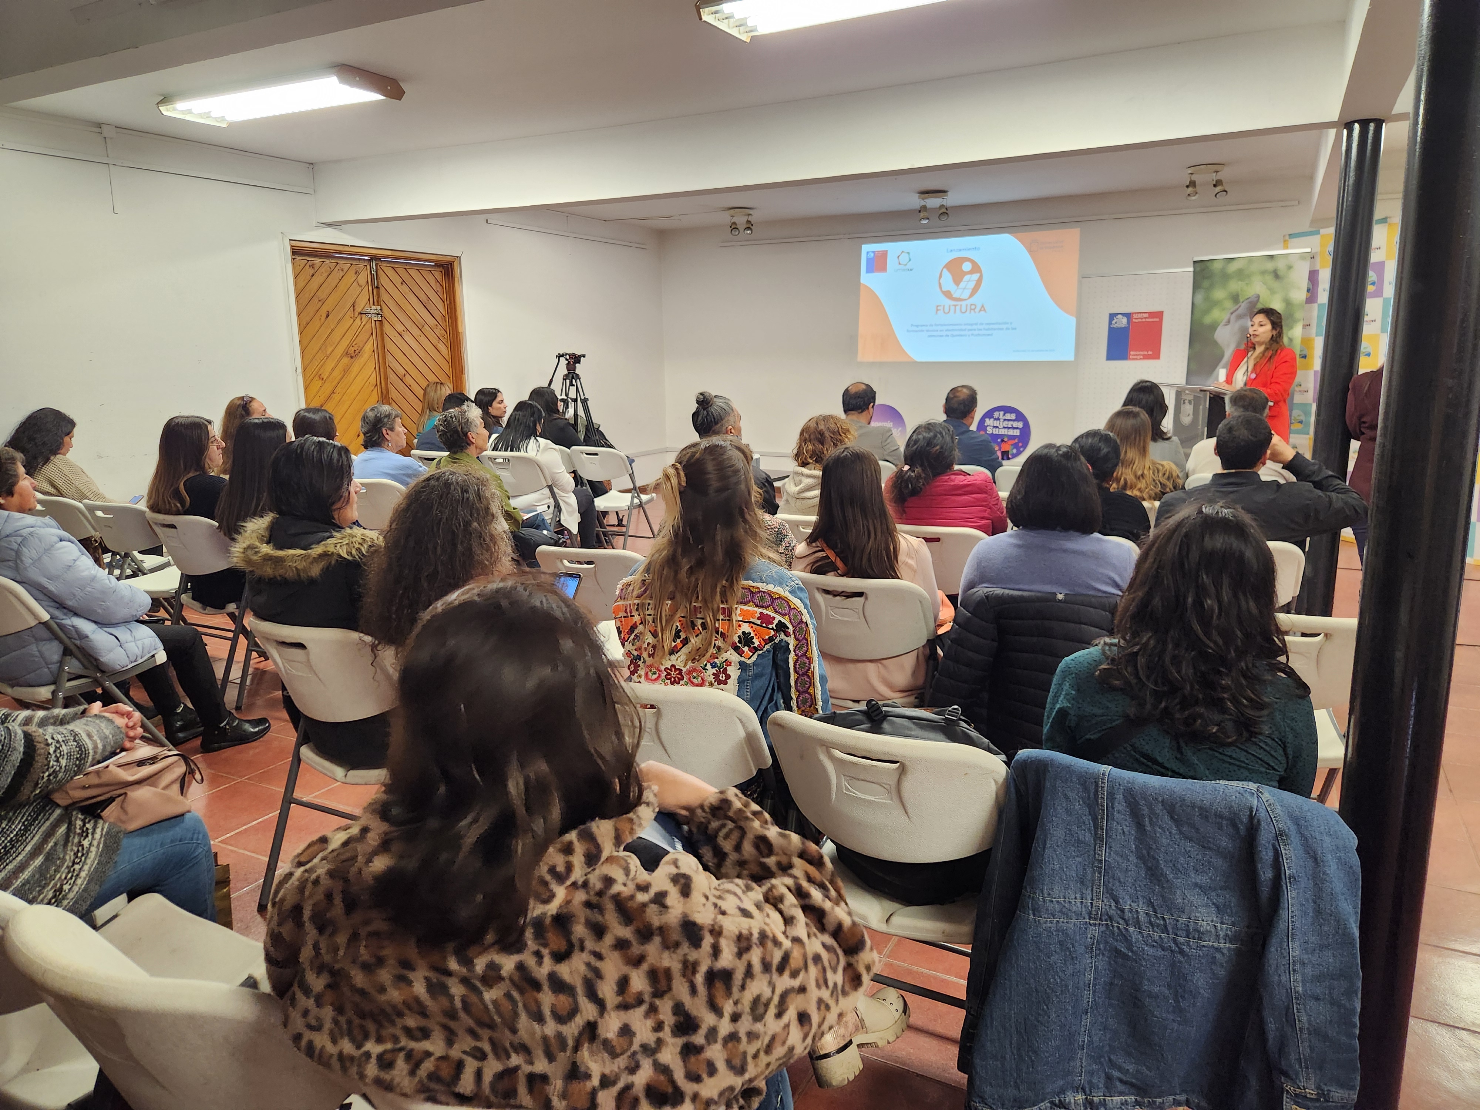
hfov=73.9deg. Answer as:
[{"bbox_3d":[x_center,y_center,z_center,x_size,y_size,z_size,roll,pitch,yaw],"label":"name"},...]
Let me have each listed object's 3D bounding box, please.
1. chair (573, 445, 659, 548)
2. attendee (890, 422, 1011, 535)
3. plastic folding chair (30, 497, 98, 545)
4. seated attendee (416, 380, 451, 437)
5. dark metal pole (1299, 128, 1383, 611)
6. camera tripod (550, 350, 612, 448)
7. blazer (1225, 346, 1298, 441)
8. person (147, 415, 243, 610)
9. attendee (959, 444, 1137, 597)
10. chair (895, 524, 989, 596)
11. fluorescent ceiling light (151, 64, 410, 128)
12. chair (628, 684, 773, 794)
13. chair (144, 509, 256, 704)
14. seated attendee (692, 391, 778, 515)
[{"bbox_3d":[-0.955,-0.449,7.547,0.460,0.800,0.500,6,14,32],"label":"chair"},{"bbox_3d":[0.983,0.026,4.143,0.490,1.190,0.800,6,14,32],"label":"attendee"},{"bbox_3d":[-3.497,0.089,5.340,0.470,0.850,0.510,4,13,23],"label":"plastic folding chair"},{"bbox_3d":[-2.272,-0.783,8.329,0.480,1.280,0.800,6,13,29],"label":"seated attendee"},{"bbox_3d":[2.705,-0.686,4.480,0.145,2.400,0.145,5,13,27],"label":"dark metal pole"},{"bbox_3d":[-1.509,-0.997,8.723,0.800,1.530,0.780,0,12,5],"label":"camera tripod"},{"bbox_3d":[3.564,-1.054,6.755,0.330,0.780,0.450,-4,12,-13],"label":"blazer"},{"bbox_3d":[-2.265,-0.034,4.665,0.480,1.270,0.800,6,13,29],"label":"person"},{"bbox_3d":[0.974,0.253,3.155,0.500,1.250,0.800,6,13,27],"label":"attendee"},{"bbox_3d":[0.813,0.272,3.922,0.470,0.850,0.510,5,13,28],"label":"chair"},{"bbox_3d":[-2.313,-2.284,4.925,1.260,0.100,0.430,5,13,27],"label":"fluorescent ceiling light"},{"bbox_3d":[-0.092,0.630,2.292,0.470,0.850,0.510,5,13,27],"label":"chair"},{"bbox_3d":[-2.380,0.211,4.523,0.470,0.850,0.520,6,13,27],"label":"chair"},{"bbox_3d":[0.076,-0.145,4.810,0.480,1.290,0.800,7,14,34],"label":"seated attendee"}]

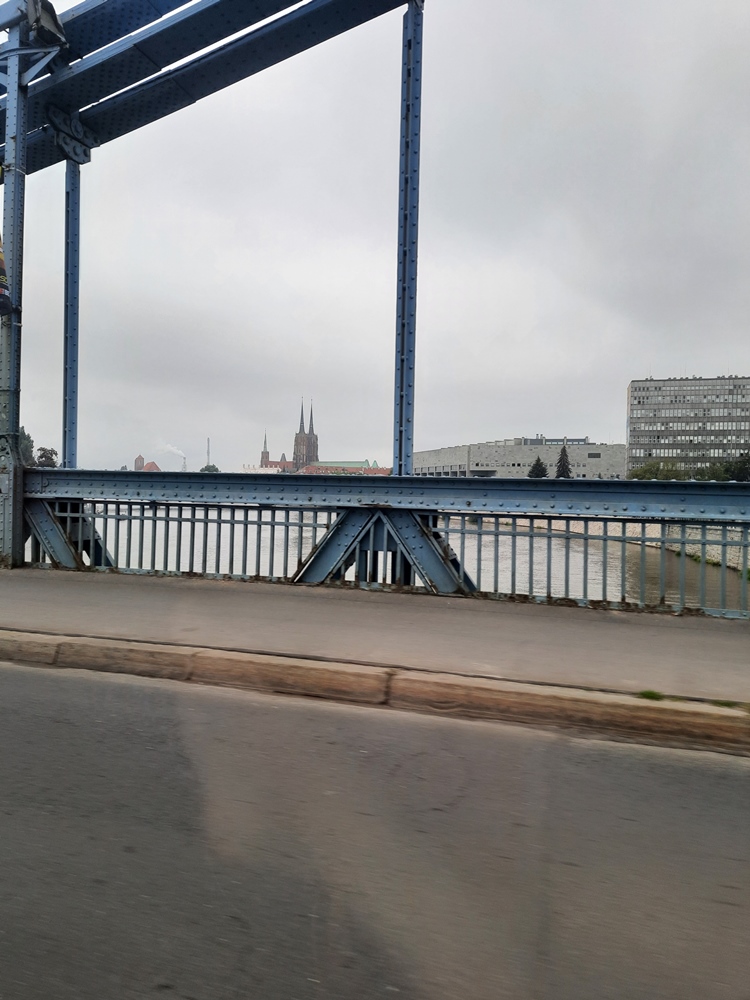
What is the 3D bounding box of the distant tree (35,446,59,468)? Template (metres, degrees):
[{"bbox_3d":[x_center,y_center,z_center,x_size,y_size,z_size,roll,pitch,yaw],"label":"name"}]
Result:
[{"bbox_3d":[-78.183,-6.941,164.971,6.200,11.400,6.200,1,2,-26],"label":"distant tree"}]

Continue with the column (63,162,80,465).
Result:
[{"bbox_3d":[-4.221,-2.462,9.651,0.250,4.700,0.220,2,1,17],"label":"column"}]

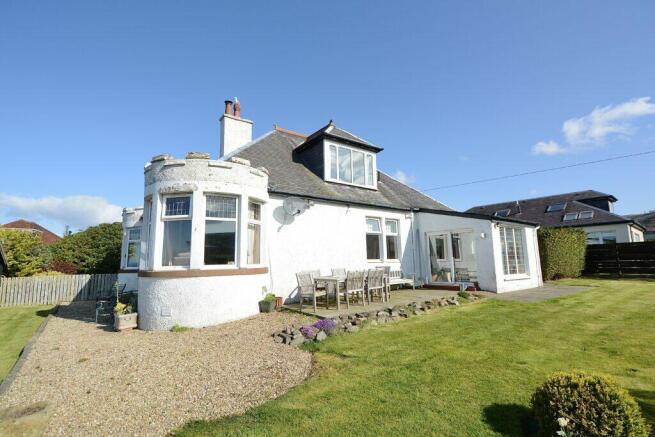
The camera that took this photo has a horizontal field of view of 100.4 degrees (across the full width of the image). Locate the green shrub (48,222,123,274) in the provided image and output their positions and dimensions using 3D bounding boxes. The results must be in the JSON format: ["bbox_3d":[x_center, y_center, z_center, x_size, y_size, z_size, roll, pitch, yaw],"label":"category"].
[{"bbox_3d":[-10.908,1.790,12.698,3.054,3.152,2.561,5,-10,-34],"label":"green shrub"}]

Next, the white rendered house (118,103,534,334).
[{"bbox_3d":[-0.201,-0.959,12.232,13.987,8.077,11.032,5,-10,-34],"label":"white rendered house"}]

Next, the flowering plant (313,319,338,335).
[{"bbox_3d":[-0.057,2.083,5.294,0.433,0.217,0.374,5,-10,-34],"label":"flowering plant"}]

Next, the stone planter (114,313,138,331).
[{"bbox_3d":[-4.049,2.057,5.534,0.335,0.291,0.305,5,-10,-34],"label":"stone planter"}]

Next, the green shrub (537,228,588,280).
[{"bbox_3d":[12.221,1.925,14.610,3.645,2.610,1.872,5,-10,-34],"label":"green shrub"}]

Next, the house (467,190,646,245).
[{"bbox_3d":[15.617,1.456,22.703,8.077,5.910,13.790,6,-11,-38],"label":"house"}]

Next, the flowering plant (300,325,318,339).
[{"bbox_3d":[-0.349,2.071,4.936,0.286,0.187,0.286,5,-10,-34],"label":"flowering plant"}]

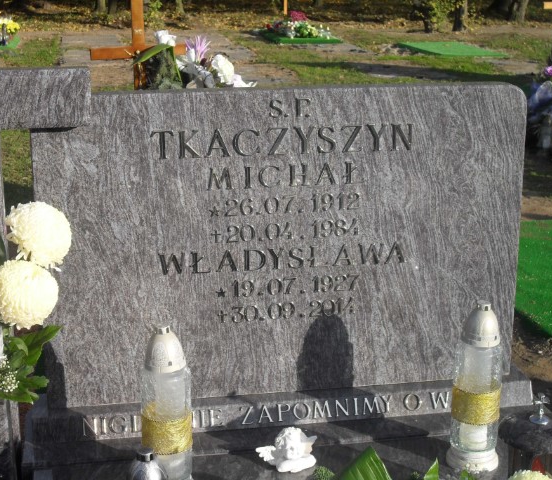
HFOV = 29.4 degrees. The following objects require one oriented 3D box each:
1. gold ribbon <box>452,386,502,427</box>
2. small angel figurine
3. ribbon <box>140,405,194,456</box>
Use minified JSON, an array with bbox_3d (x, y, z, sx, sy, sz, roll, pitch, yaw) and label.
[{"bbox_3d":[0.415,0.330,2.180,0.097,0.069,0.097,0,16,0],"label":"gold ribbon"},{"bbox_3d":[0.027,0.421,2.148,0.120,0.080,0.070,-8,18,-27],"label":"small angel figurine"},{"bbox_3d":[-0.211,0.364,2.047,0.097,0.068,0.097,0,16,0],"label":"ribbon"}]

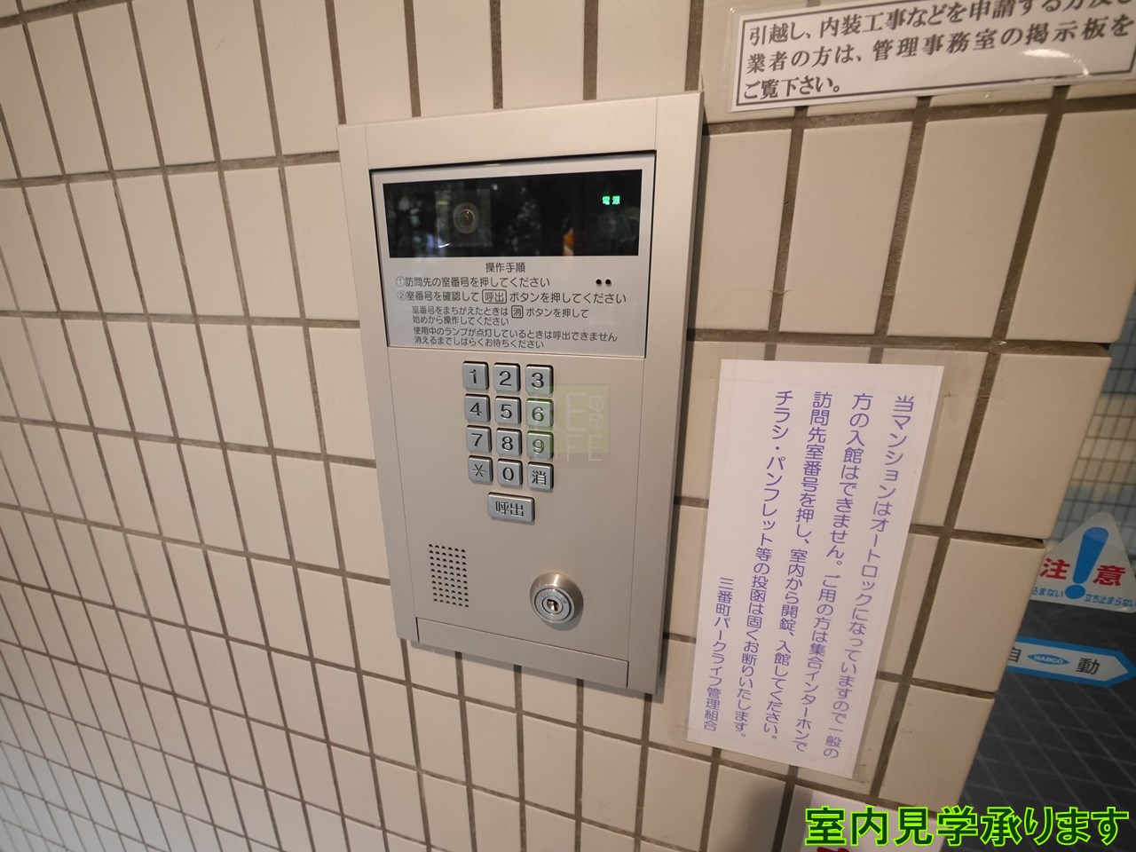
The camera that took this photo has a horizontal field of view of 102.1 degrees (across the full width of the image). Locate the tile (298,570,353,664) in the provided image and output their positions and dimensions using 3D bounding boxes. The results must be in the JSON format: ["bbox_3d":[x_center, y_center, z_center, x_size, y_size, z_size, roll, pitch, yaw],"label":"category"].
[{"bbox_3d":[-0.207,0.166,0.401,0.045,0.095,0.008,5,17,15],"label":"tile"}]

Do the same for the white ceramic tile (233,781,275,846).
[{"bbox_3d":[-0.354,0.439,0.520,0.045,0.096,0.008,5,17,15],"label":"white ceramic tile"}]

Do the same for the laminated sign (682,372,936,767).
[{"bbox_3d":[0.136,0.099,0.277,0.106,0.275,0.002,5,17,15],"label":"laminated sign"}]

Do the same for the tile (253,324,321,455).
[{"bbox_3d":[-0.207,-0.026,0.340,0.045,0.096,0.008,5,17,15],"label":"tile"}]

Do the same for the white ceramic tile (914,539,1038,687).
[{"bbox_3d":[0.227,0.105,0.258,0.043,0.093,0.008,5,17,15],"label":"white ceramic tile"}]

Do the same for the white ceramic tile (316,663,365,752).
[{"bbox_3d":[-0.207,0.262,0.429,0.045,0.095,0.008,5,17,15],"label":"white ceramic tile"}]

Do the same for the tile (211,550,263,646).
[{"bbox_3d":[-0.302,0.157,0.426,0.045,0.095,0.009,5,17,15],"label":"tile"}]

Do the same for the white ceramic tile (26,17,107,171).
[{"bbox_3d":[-0.350,-0.230,0.321,0.045,0.096,0.008,5,17,15],"label":"white ceramic tile"}]

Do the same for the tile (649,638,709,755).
[{"bbox_3d":[0.083,0.189,0.324,0.044,0.093,0.008,5,17,15],"label":"tile"}]

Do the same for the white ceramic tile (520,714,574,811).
[{"bbox_3d":[-0.015,0.277,0.377,0.045,0.095,0.008,5,17,15],"label":"white ceramic tile"}]

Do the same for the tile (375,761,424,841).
[{"bbox_3d":[-0.159,0.359,0.445,0.045,0.095,0.008,5,17,15],"label":"tile"}]

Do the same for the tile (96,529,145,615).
[{"bbox_3d":[-0.447,0.144,0.464,0.044,0.093,0.008,5,17,15],"label":"tile"}]

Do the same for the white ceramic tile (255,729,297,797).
[{"bbox_3d":[-0.305,0.350,0.479,0.045,0.096,0.008,5,17,15],"label":"white ceramic tile"}]

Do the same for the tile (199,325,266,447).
[{"bbox_3d":[-0.254,-0.031,0.356,0.045,0.095,0.008,5,17,15],"label":"tile"}]

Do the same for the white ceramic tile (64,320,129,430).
[{"bbox_3d":[-0.397,-0.043,0.393,0.045,0.095,0.008,5,17,15],"label":"white ceramic tile"}]

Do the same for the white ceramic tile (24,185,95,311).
[{"bbox_3d":[-0.395,-0.138,0.365,0.045,0.095,0.008,5,17,15],"label":"white ceramic tile"}]

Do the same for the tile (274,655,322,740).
[{"bbox_3d":[-0.258,0.258,0.439,0.045,0.096,0.008,5,17,15],"label":"tile"}]

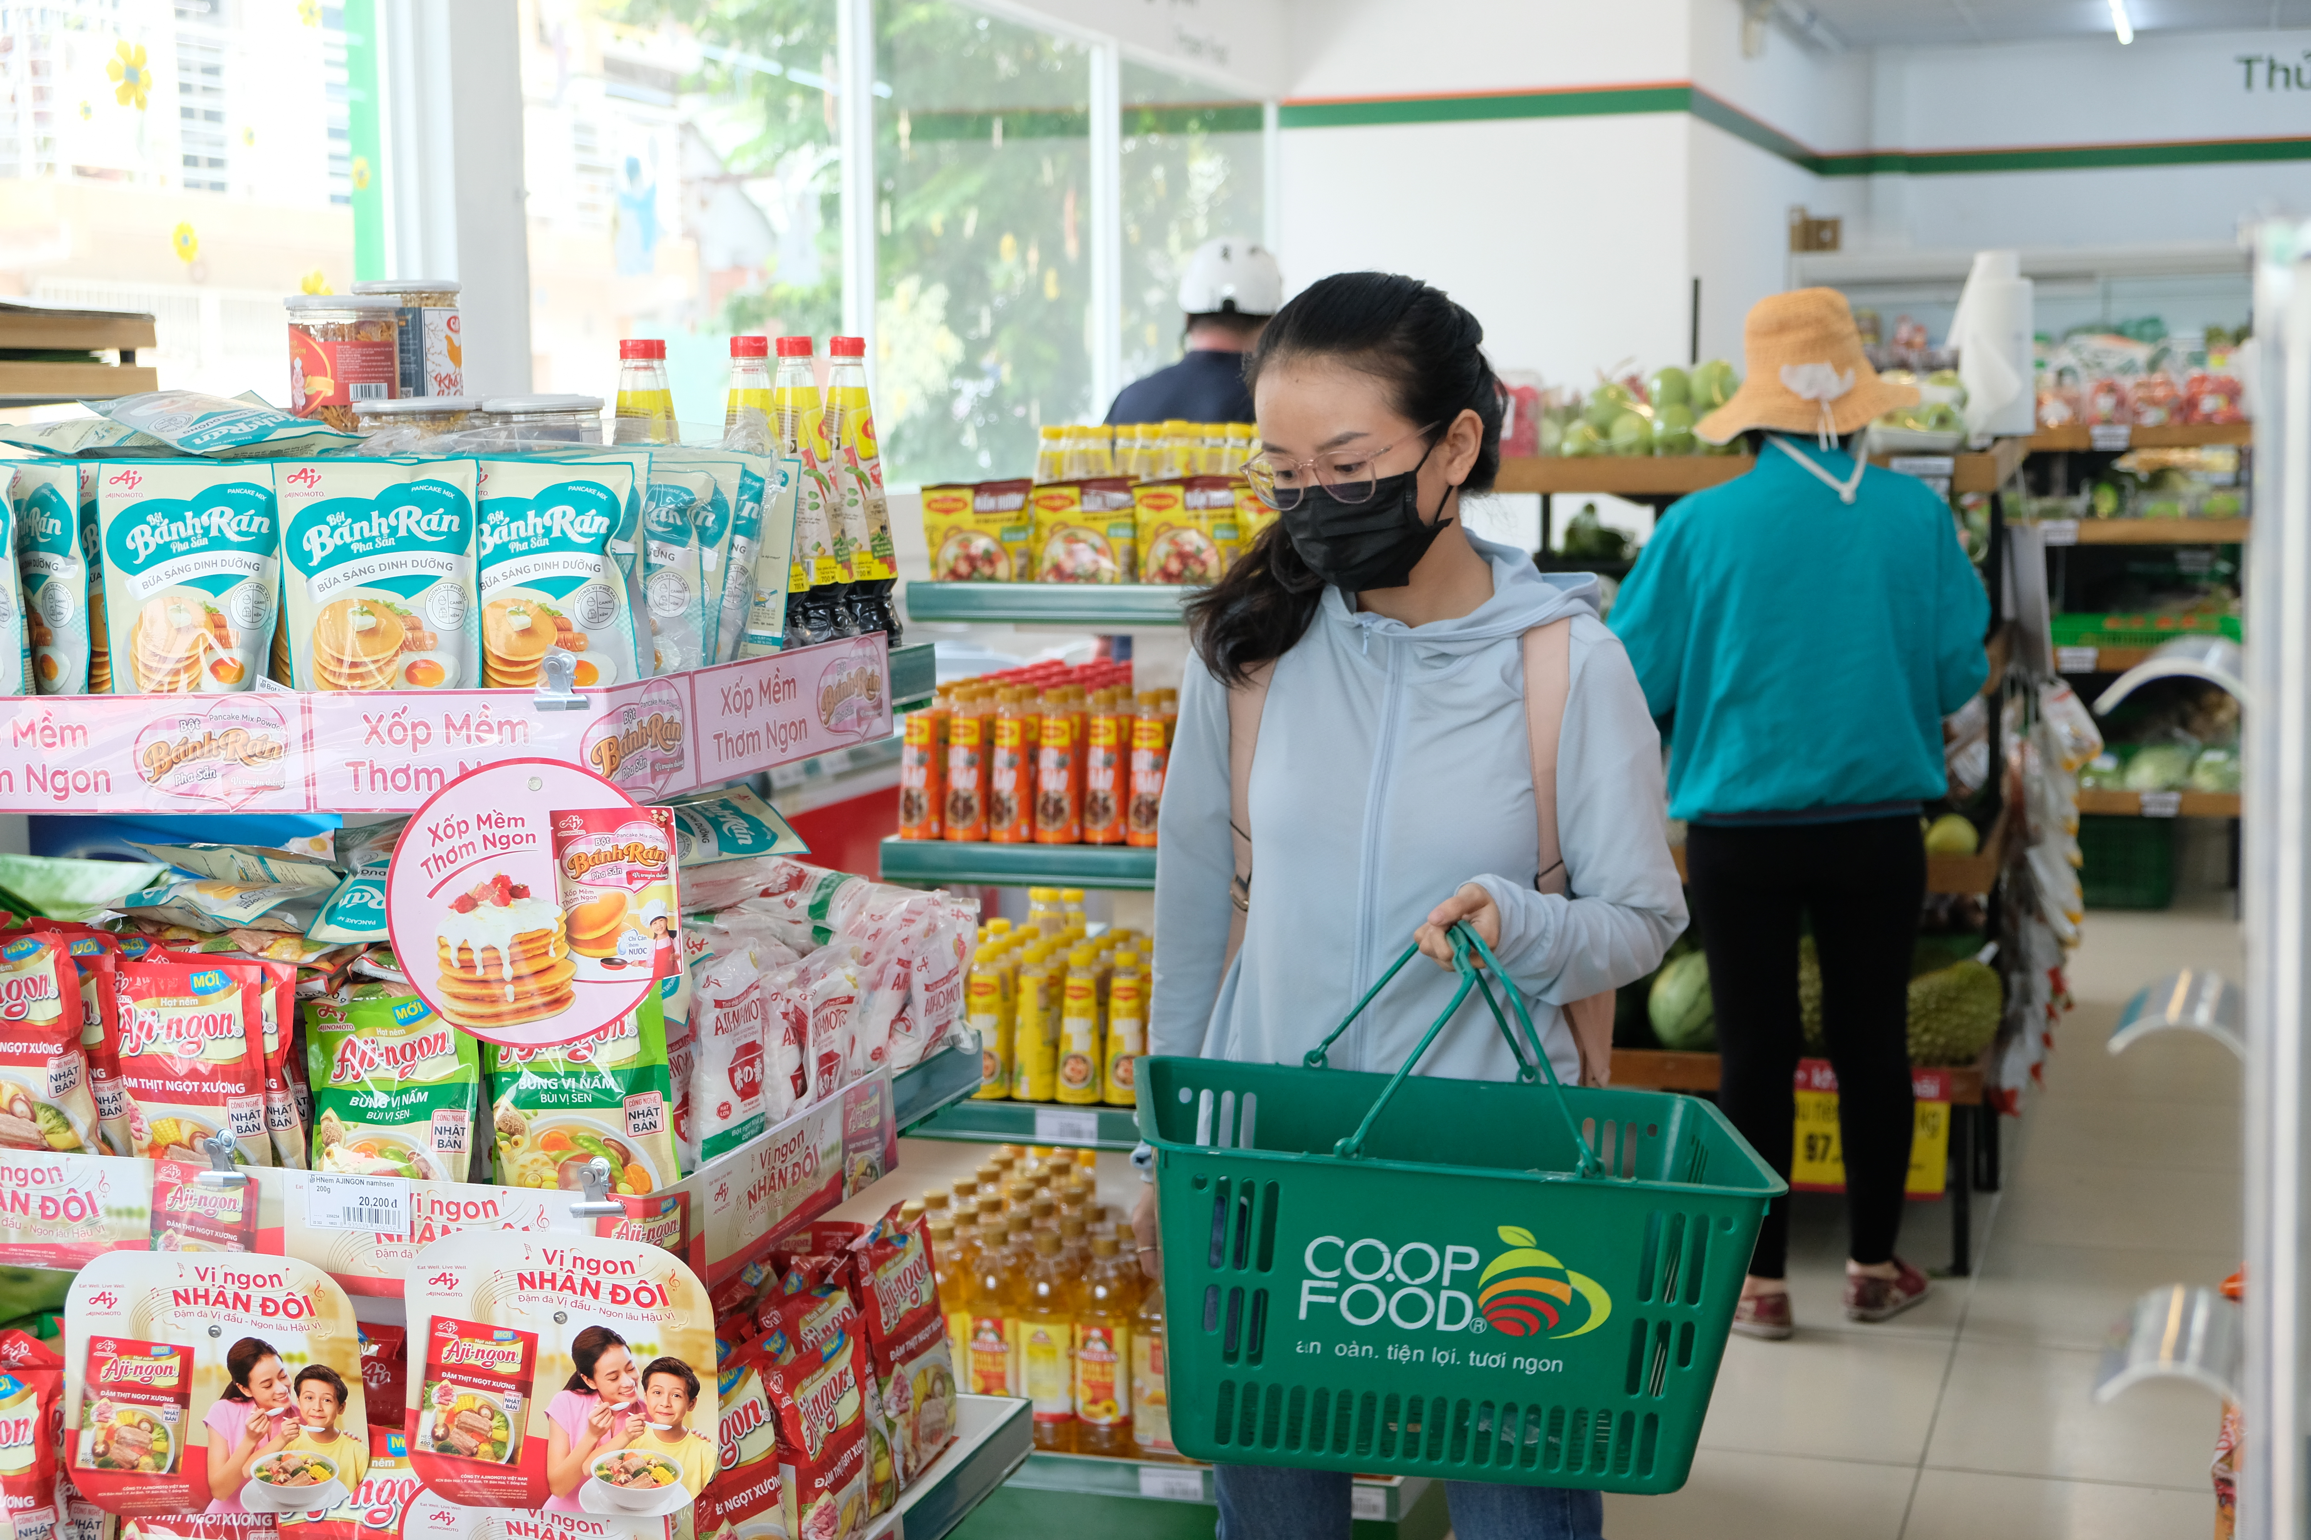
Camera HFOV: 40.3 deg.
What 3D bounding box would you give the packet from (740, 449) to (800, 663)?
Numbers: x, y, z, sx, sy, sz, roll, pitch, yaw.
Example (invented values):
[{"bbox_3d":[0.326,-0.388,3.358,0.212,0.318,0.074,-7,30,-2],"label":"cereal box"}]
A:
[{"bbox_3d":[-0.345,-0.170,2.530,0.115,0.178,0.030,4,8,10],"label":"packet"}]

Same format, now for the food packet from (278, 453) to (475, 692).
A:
[{"bbox_3d":[-0.551,-0.122,2.232,0.165,0.197,0.035,2,8,19],"label":"food packet"}]

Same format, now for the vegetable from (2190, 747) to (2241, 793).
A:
[{"bbox_3d":[2.940,0.000,8.674,0.175,0.130,0.180,2,7,19],"label":"vegetable"}]

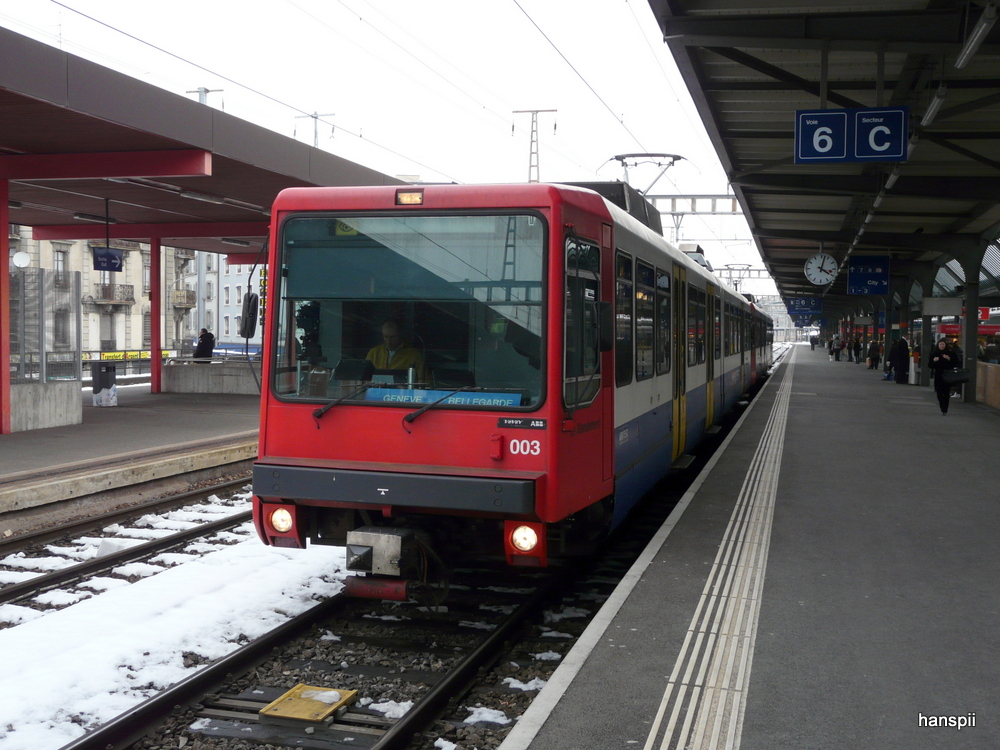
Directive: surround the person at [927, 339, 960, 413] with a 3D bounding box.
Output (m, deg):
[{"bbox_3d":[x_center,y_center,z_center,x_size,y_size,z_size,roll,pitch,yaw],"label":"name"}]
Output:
[{"bbox_3d":[9.343,0.038,22.472,0.600,1.630,0.450,1,2,18],"label":"person"}]

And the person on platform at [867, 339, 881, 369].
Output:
[{"bbox_3d":[20.449,-1.098,58.471,0.600,1.660,0.450,1,2,12],"label":"person on platform"}]

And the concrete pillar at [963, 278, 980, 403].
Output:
[{"bbox_3d":[12.233,-0.928,27.836,0.320,3.250,0.400,1,2,16],"label":"concrete pillar"}]

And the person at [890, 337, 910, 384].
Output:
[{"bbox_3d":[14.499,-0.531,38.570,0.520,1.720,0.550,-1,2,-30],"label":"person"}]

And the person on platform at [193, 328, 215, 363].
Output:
[{"bbox_3d":[-9.162,-0.557,33.030,0.480,1.740,0.520,1,2,24],"label":"person on platform"}]

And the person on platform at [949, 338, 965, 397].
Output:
[{"bbox_3d":[12.820,-0.196,29.972,0.450,1.640,0.500,1,2,3],"label":"person on platform"}]

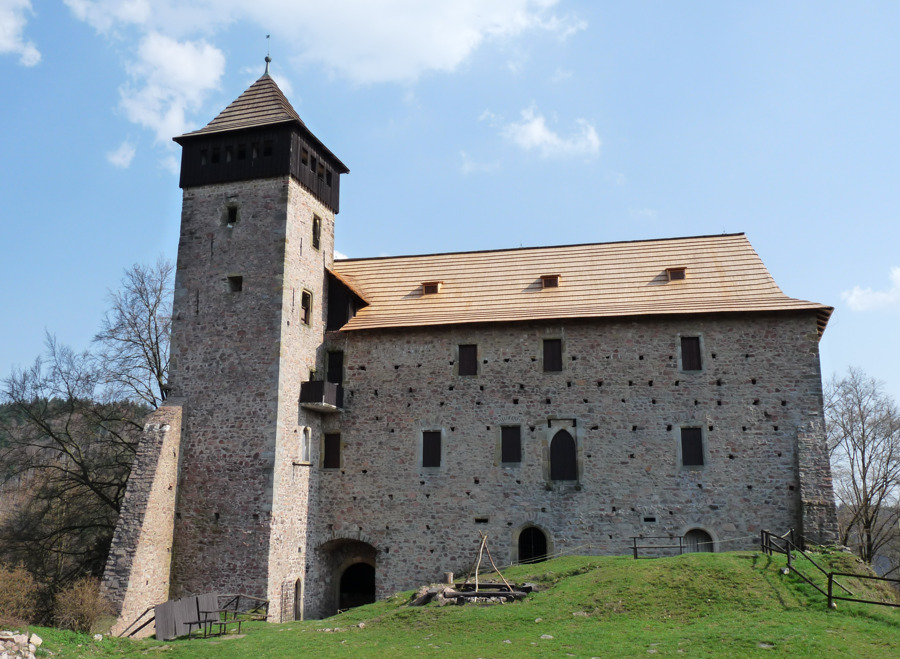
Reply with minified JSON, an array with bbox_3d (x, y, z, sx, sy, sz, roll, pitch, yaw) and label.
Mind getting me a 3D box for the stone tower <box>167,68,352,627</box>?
[{"bbox_3d":[-9.978,-0.285,43.931,6.973,28.226,6.474,-3,-13,16],"label":"stone tower"}]

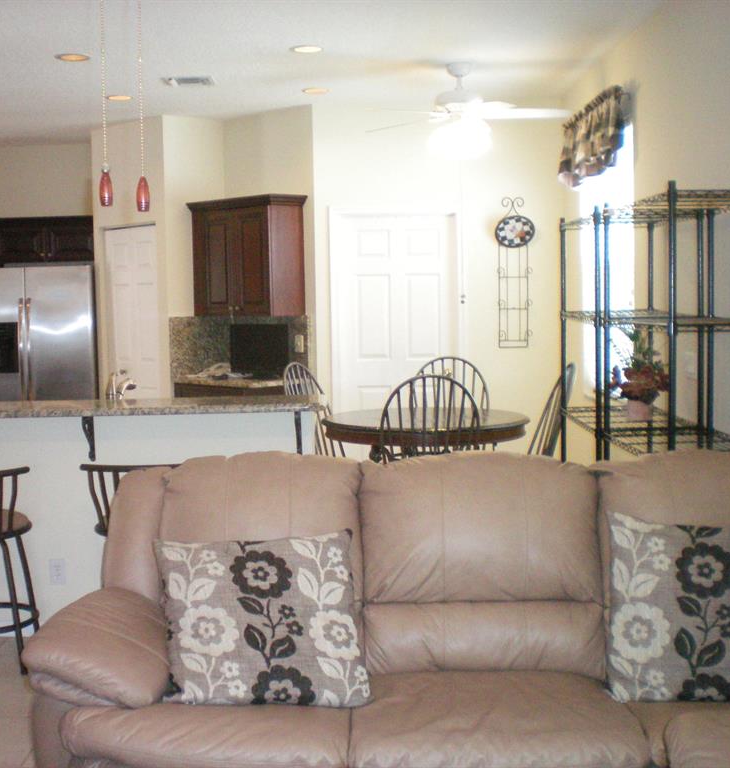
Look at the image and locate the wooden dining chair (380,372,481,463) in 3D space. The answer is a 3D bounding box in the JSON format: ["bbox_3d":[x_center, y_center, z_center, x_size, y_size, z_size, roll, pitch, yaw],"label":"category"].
[{"bbox_3d":[0.361,0.473,6.166,0.500,1.075,0.560,-1,5,0],"label":"wooden dining chair"}]

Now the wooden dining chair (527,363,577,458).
[{"bbox_3d":[0.953,0.426,6.570,0.560,1.075,0.490,-1,5,0],"label":"wooden dining chair"}]

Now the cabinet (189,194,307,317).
[{"bbox_3d":[-0.863,-0.911,8.120,0.920,0.848,0.380,4,7,44],"label":"cabinet"}]

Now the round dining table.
[{"bbox_3d":[0.359,0.586,6.718,1.220,0.755,1.220,-1,5,0],"label":"round dining table"}]

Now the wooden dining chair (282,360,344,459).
[{"bbox_3d":[-0.175,0.419,6.909,0.560,1.075,0.490,1,5,25],"label":"wooden dining chair"}]

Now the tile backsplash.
[{"bbox_3d":[-0.912,-0.268,8.121,0.930,0.438,0.540,4,7,44],"label":"tile backsplash"}]

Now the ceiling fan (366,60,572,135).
[{"bbox_3d":[0.534,-1.612,6.425,1.300,0.460,1.280,-1,5,0],"label":"ceiling fan"}]

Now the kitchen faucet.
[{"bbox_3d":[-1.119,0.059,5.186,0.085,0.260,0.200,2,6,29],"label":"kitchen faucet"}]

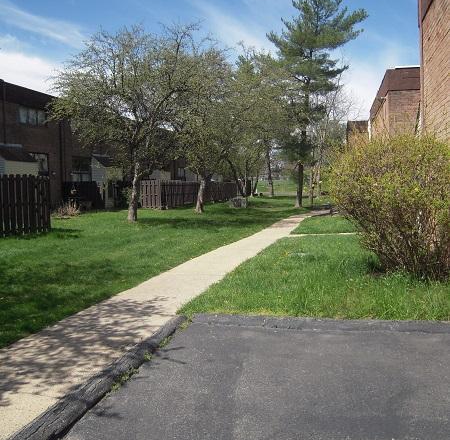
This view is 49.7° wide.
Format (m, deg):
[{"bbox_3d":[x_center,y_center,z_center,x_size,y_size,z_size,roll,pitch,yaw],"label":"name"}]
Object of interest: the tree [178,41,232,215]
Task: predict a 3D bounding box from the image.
[{"bbox_3d":[-1.144,-4.995,27.079,4.000,9.170,4.000,-1,4,0],"label":"tree"}]

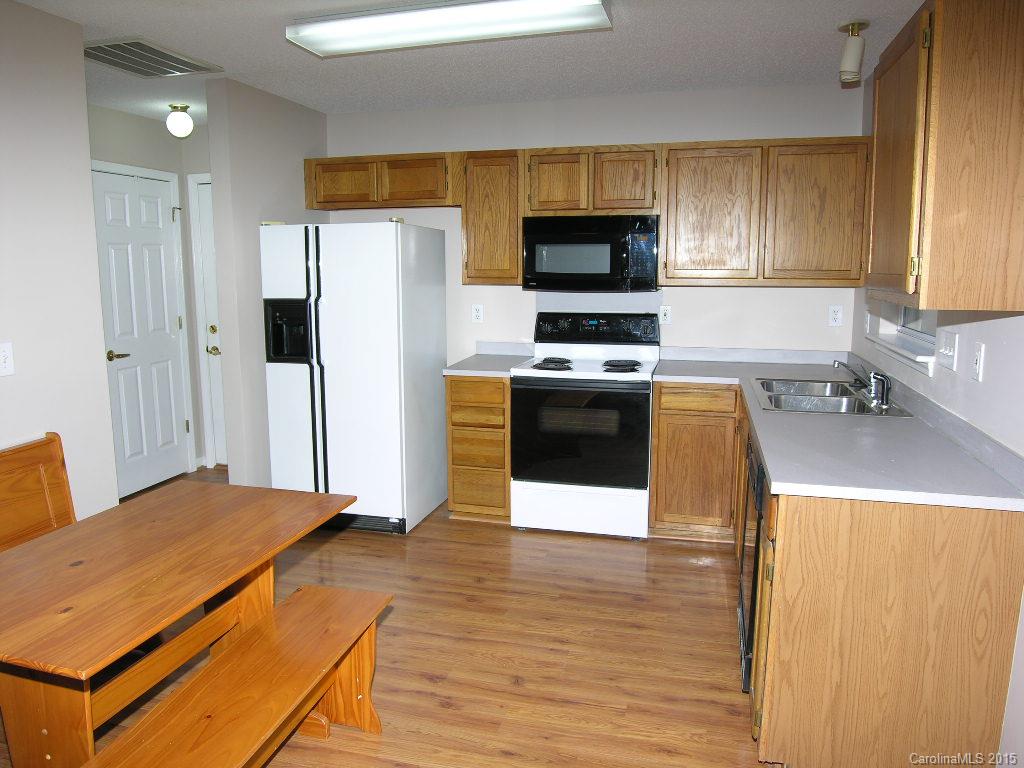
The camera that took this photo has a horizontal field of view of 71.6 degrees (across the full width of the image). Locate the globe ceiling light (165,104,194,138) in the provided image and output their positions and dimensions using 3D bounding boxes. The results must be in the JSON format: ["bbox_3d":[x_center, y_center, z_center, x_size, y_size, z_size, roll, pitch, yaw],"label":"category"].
[{"bbox_3d":[-2.037,-1.613,4.368,0.156,0.190,0.156,3,9,15],"label":"globe ceiling light"}]

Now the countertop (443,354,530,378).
[{"bbox_3d":[-0.113,-0.114,4.245,0.397,0.040,0.634,3,9,15],"label":"countertop"}]

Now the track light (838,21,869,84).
[{"bbox_3d":[1.394,-1.350,2.914,0.124,0.235,0.124,3,9,15],"label":"track light"}]

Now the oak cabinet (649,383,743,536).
[{"bbox_3d":[1.037,0.386,4.023,0.450,0.876,0.622,3,9,15],"label":"oak cabinet"}]

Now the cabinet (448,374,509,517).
[{"bbox_3d":[-0.111,0.337,4.324,0.395,0.874,0.622,3,9,15],"label":"cabinet"}]

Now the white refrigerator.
[{"bbox_3d":[-0.900,-0.069,4.245,0.831,1.696,0.690,3,9,15],"label":"white refrigerator"}]

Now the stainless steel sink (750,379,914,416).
[{"bbox_3d":[1.356,0.130,3.143,0.540,0.170,0.855,3,9,15],"label":"stainless steel sink"}]

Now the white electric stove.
[{"bbox_3d":[0.438,0.208,4.115,0.761,1.196,0.675,3,9,15],"label":"white electric stove"}]

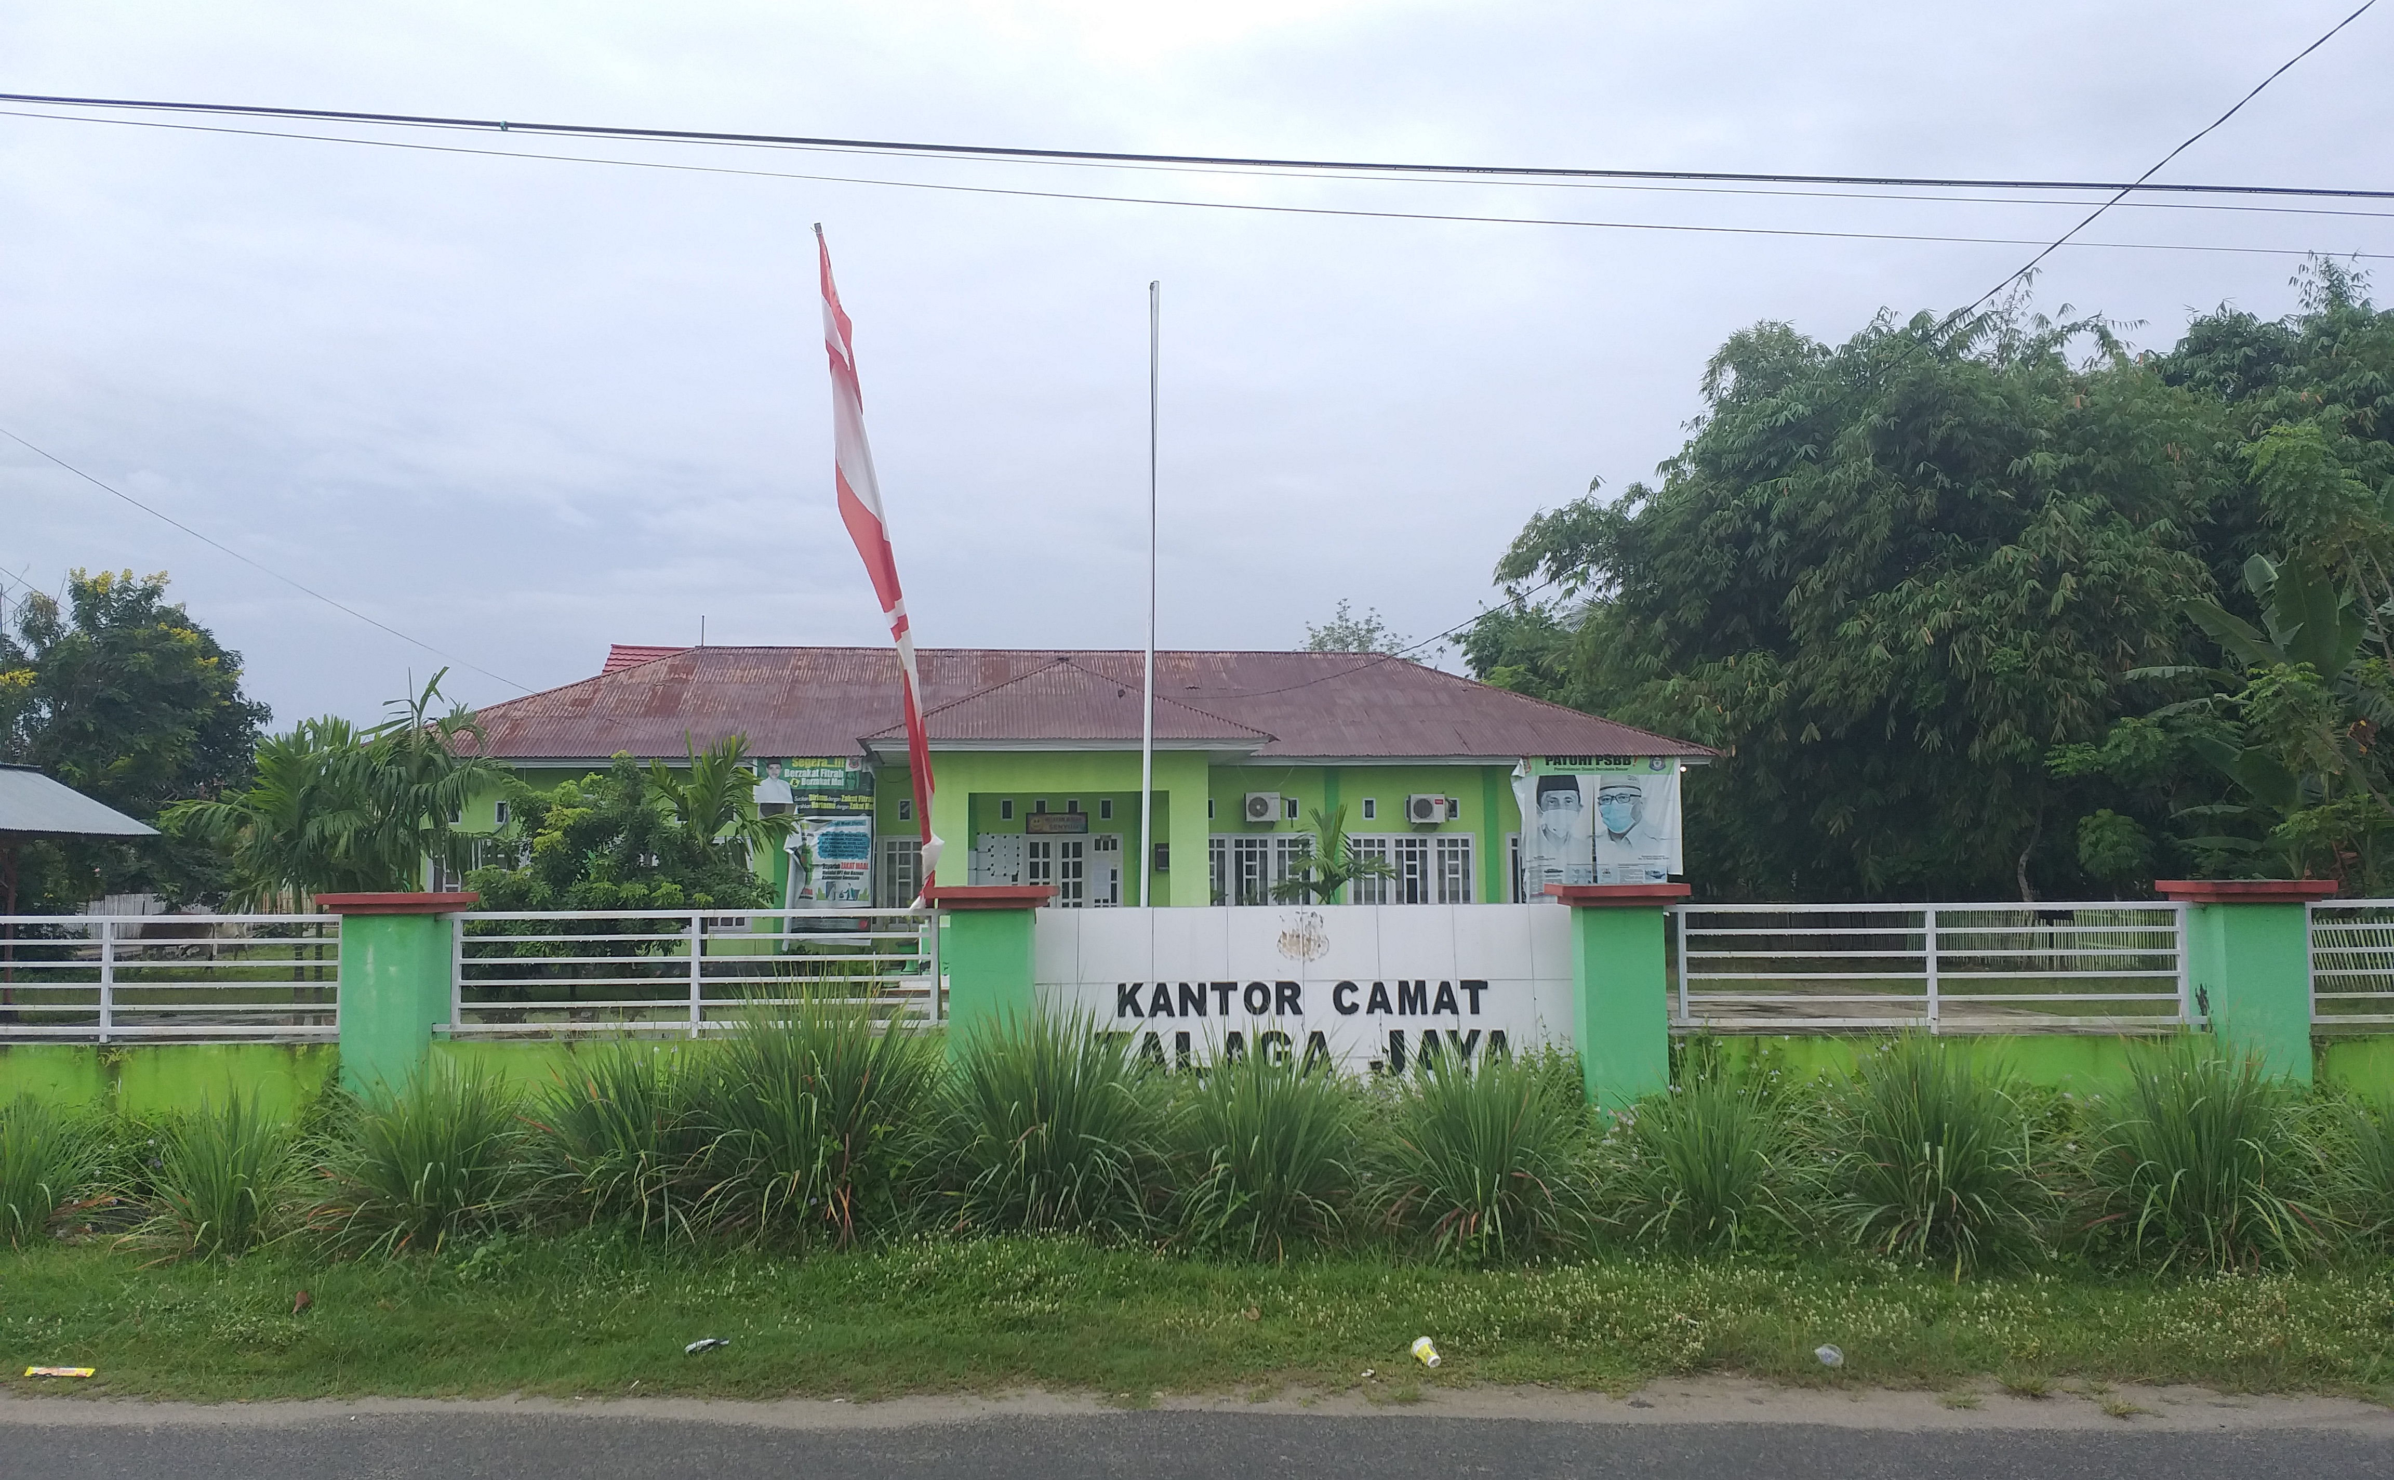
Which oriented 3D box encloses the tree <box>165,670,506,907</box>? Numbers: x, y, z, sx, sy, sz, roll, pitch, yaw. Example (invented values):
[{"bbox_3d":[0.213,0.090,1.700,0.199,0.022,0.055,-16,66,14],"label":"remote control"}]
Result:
[{"bbox_3d":[-6.745,0.957,14.003,2.600,2.990,2.400,0,-4,1],"label":"tree"}]

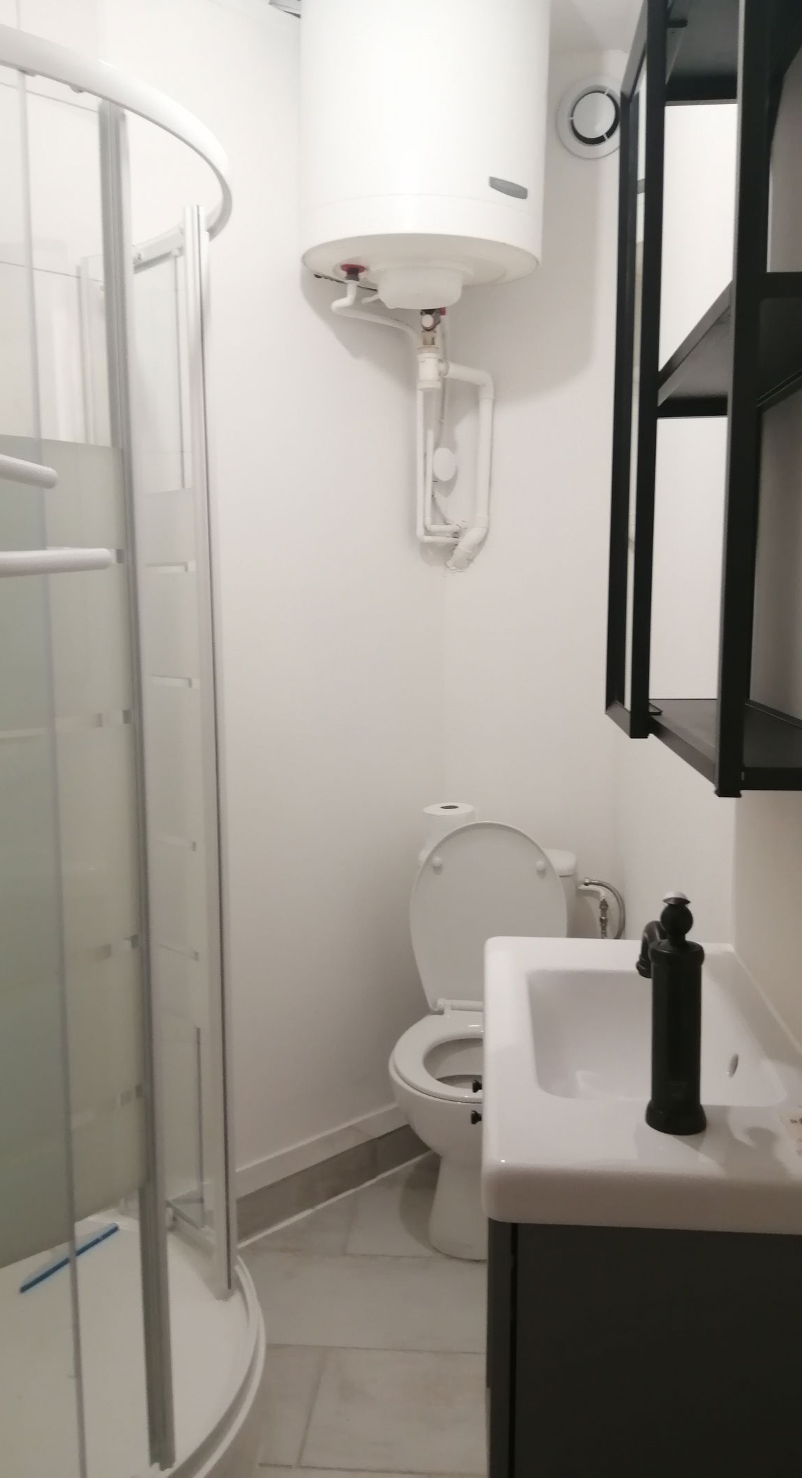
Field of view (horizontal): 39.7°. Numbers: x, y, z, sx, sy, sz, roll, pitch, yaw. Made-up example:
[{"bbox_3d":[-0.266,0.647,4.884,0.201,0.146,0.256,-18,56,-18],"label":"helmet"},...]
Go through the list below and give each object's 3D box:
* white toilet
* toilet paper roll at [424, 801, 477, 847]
[{"bbox_3d":[0.184,0.625,2.359,0.375,0.850,0.650,1,7,6],"label":"white toilet"},{"bbox_3d":[0.112,0.207,2.541,0.120,0.097,0.120,0,7,0],"label":"toilet paper roll"}]

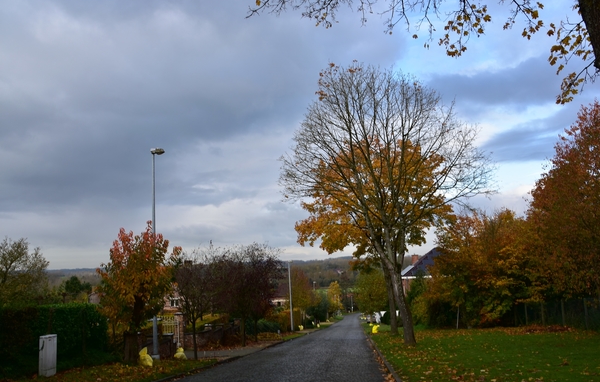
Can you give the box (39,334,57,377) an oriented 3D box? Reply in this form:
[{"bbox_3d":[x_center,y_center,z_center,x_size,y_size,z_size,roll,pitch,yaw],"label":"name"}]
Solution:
[{"bbox_3d":[-7.702,5.039,15.789,0.280,1.211,0.520,-3,-8,5],"label":"box"}]

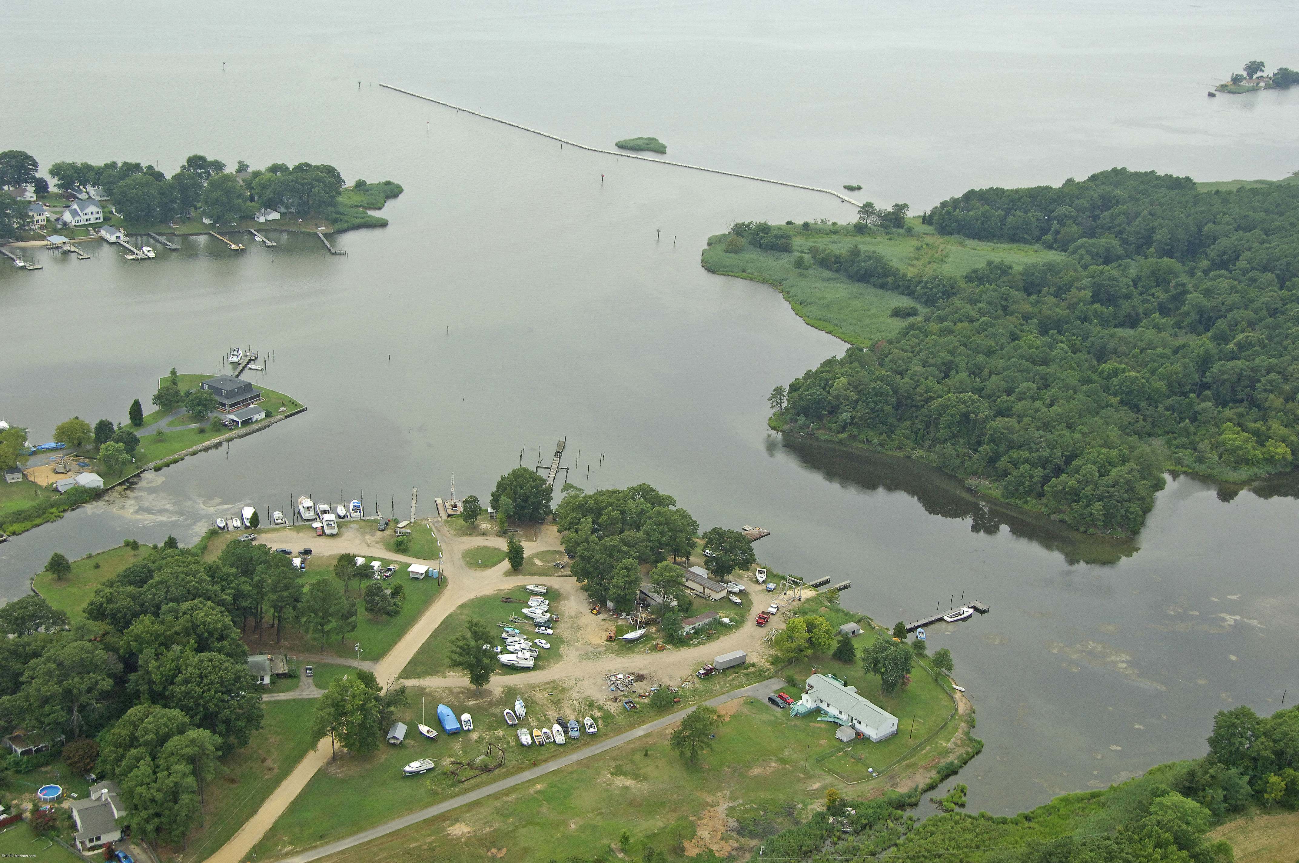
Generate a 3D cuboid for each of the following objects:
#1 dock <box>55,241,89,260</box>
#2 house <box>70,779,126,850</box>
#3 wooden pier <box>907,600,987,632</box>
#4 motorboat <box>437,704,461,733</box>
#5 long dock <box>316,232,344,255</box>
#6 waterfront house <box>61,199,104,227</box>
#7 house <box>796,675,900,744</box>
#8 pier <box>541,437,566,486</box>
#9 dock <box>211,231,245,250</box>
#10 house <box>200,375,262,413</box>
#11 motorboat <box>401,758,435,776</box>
[{"bbox_3d":[-277.050,-87.870,743.000,5.900,1.800,34.300,-13,28,-38],"label":"dock"},{"bbox_3d":[-120.340,83.250,338.580,11.500,6.200,16.400,-10,26,-32],"label":"house"},{"bbox_3d":[86.740,56.160,461.030,38.000,2.000,6.300,-12,27,-37],"label":"wooden pier"},{"bbox_3d":[-50.610,71.800,387.230,3.500,2.400,11.500,-5,24,-23],"label":"motorboat"},{"bbox_3d":[-161.830,-95.570,787.280,7.200,1.800,39.500,-4,24,-22],"label":"long dock"},{"bbox_3d":[-286.660,-111.000,784.360,15.000,9.500,13.300,-13,28,-38],"label":"waterfront house"},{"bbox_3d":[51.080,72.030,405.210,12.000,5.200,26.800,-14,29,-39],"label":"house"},{"bbox_3d":[-33.550,12.020,544.660,2.700,2.600,46.000,6,22,2],"label":"pier"},{"bbox_3d":[-212.910,-95.970,777.190,6.200,1.800,33.000,-12,27,-36],"label":"dock"},{"bbox_3d":[-156.710,-15.530,575.830,19.000,7.800,17.700,17,25,27],"label":"house"},{"bbox_3d":[-54.500,79.520,366.780,7.200,2.600,2.500,-5,24,-24],"label":"motorboat"}]

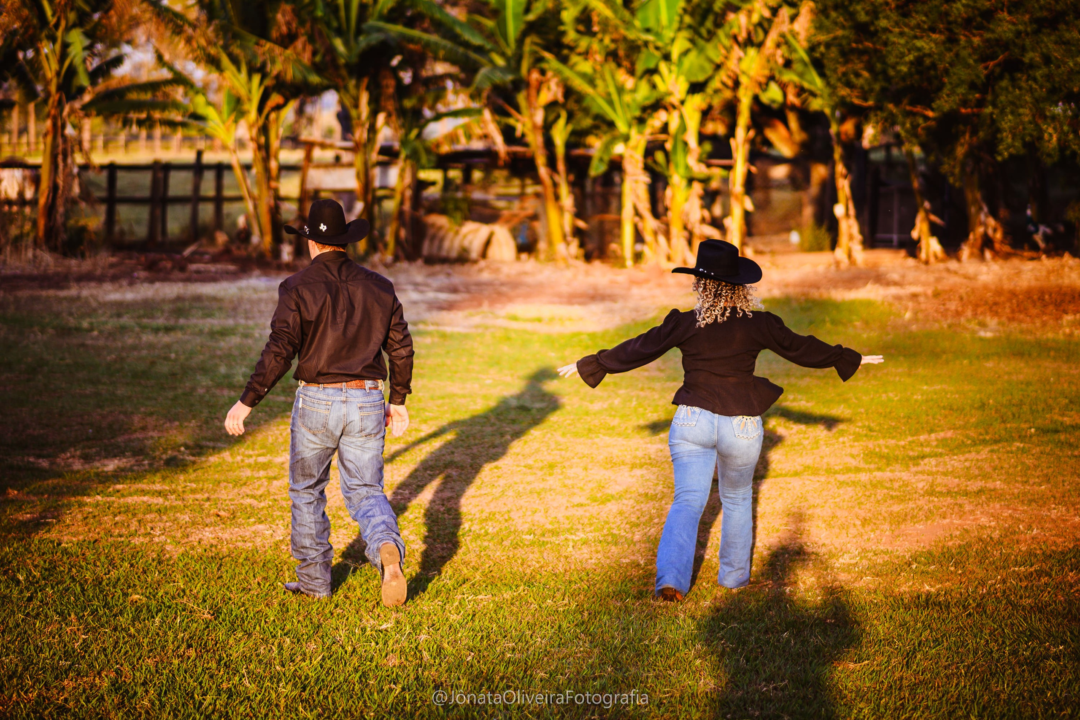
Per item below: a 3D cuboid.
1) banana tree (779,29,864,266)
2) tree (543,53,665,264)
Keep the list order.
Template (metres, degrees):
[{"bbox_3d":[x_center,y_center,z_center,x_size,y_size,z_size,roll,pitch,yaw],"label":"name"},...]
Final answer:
[{"bbox_3d":[4.390,-3.320,39.800,1.330,3.630,1.250,0,5,0],"label":"banana tree"},{"bbox_3d":[0.990,-3.110,39.800,1.820,3.240,1.650,0,5,0],"label":"tree"}]

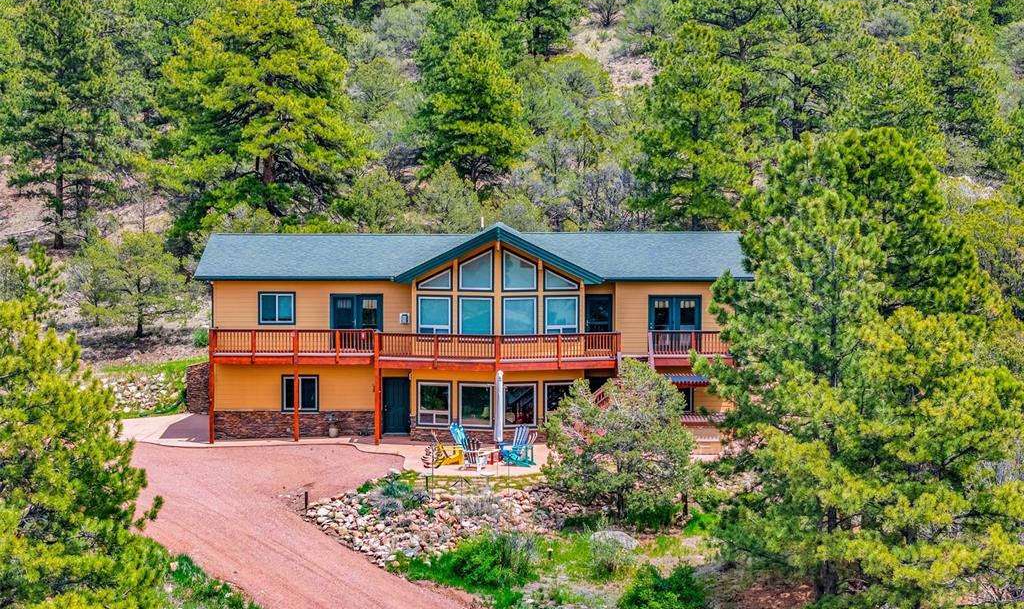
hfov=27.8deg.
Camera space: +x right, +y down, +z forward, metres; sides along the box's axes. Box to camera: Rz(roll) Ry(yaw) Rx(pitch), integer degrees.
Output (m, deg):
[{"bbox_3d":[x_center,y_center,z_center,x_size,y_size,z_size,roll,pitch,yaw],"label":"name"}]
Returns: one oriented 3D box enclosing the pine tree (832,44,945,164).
[{"bbox_3d":[21.647,-11.327,119.000,6.250,7.360,6.060,0,4,0],"label":"pine tree"}]

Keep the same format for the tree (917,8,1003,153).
[{"bbox_3d":[27.243,-13.637,126.000,5.080,8.890,4.930,0,4,0],"label":"tree"}]

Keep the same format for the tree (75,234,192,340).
[{"bbox_3d":[-16.185,-0.855,88.500,5.110,4.540,5.110,0,4,0],"label":"tree"}]

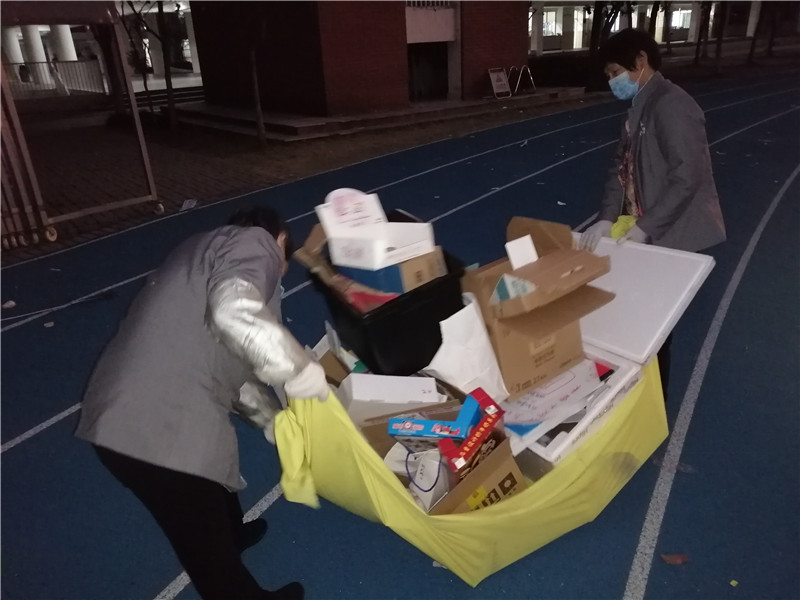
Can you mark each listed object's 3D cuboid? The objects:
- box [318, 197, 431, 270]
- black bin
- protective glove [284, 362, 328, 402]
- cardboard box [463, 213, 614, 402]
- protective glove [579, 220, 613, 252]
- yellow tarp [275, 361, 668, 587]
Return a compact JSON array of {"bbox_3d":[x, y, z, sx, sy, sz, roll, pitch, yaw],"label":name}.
[{"bbox_3d":[-0.073,-0.251,2.212,0.290,0.200,0.250,-21,21,-38],"label":"box"},{"bbox_3d":[-0.036,0.008,2.285,0.420,0.290,0.370,-27,40,-23],"label":"black bin"},{"bbox_3d":[-0.266,0.229,1.690,0.125,0.100,0.100,-16,27,-28],"label":"protective glove"},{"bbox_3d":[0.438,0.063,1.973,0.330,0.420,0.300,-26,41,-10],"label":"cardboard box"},{"bbox_3d":[0.755,-0.245,2.320,0.115,0.115,0.095,-16,27,-28],"label":"protective glove"},{"bbox_3d":[0.190,0.401,2.088,1.240,0.580,0.880,-16,26,-27],"label":"yellow tarp"}]

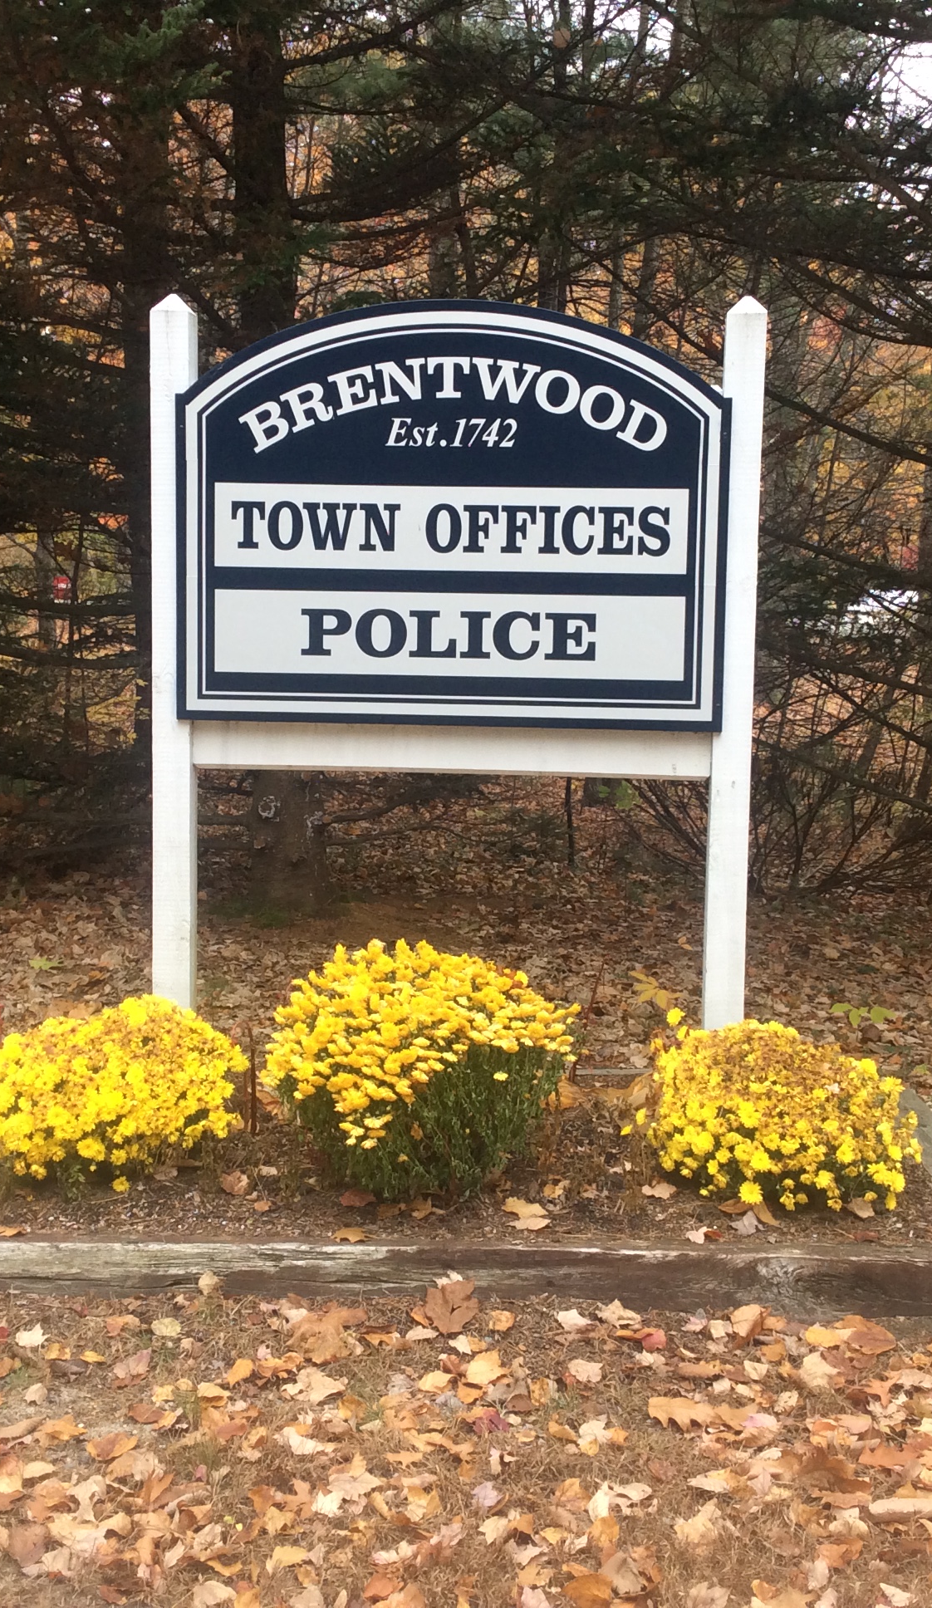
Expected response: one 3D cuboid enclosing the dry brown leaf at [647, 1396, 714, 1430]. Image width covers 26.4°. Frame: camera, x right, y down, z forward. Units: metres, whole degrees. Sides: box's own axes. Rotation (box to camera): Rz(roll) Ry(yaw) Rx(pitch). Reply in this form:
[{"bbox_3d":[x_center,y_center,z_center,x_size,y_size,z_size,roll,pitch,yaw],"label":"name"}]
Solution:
[{"bbox_3d":[0.346,0.983,3.204,0.115,0.035,0.090,2,6,7],"label":"dry brown leaf"}]

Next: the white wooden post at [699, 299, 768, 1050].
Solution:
[{"bbox_3d":[0.597,-0.180,4.425,0.090,1.857,0.090,2,6,6],"label":"white wooden post"}]

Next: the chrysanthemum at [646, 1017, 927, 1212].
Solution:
[{"bbox_3d":[0.650,0.612,4.067,0.541,0.353,0.540,2,7,9],"label":"chrysanthemum"}]

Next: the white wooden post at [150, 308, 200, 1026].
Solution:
[{"bbox_3d":[-0.661,-0.215,4.547,0.090,1.857,0.090,2,6,6],"label":"white wooden post"}]

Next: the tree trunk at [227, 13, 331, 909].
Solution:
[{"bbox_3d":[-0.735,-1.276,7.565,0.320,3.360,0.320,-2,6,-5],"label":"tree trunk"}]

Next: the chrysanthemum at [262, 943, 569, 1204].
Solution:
[{"bbox_3d":[-0.093,0.520,4.176,0.638,0.478,0.620,1,6,-1],"label":"chrysanthemum"}]

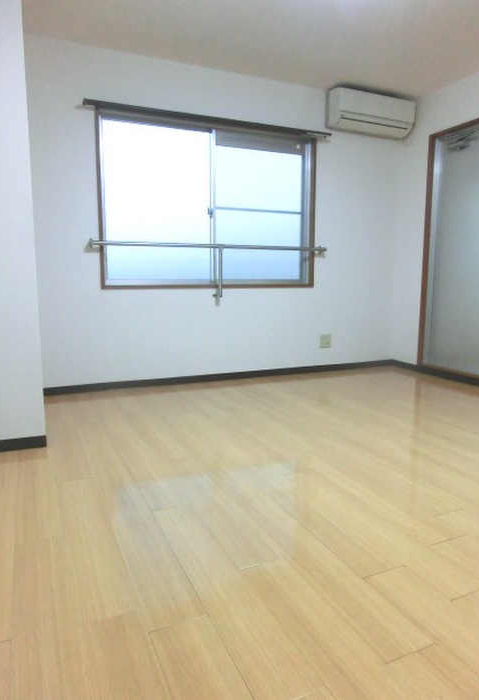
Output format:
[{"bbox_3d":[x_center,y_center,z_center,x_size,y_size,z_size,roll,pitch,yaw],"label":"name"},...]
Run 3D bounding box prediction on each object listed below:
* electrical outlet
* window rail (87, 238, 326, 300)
[{"bbox_3d":[0.763,-0.081,4.279,0.119,0.123,0.012,-3,9,-23],"label":"electrical outlet"},{"bbox_3d":[-0.152,-0.611,3.747,1.897,0.427,0.112,-3,9,-23],"label":"window rail"}]

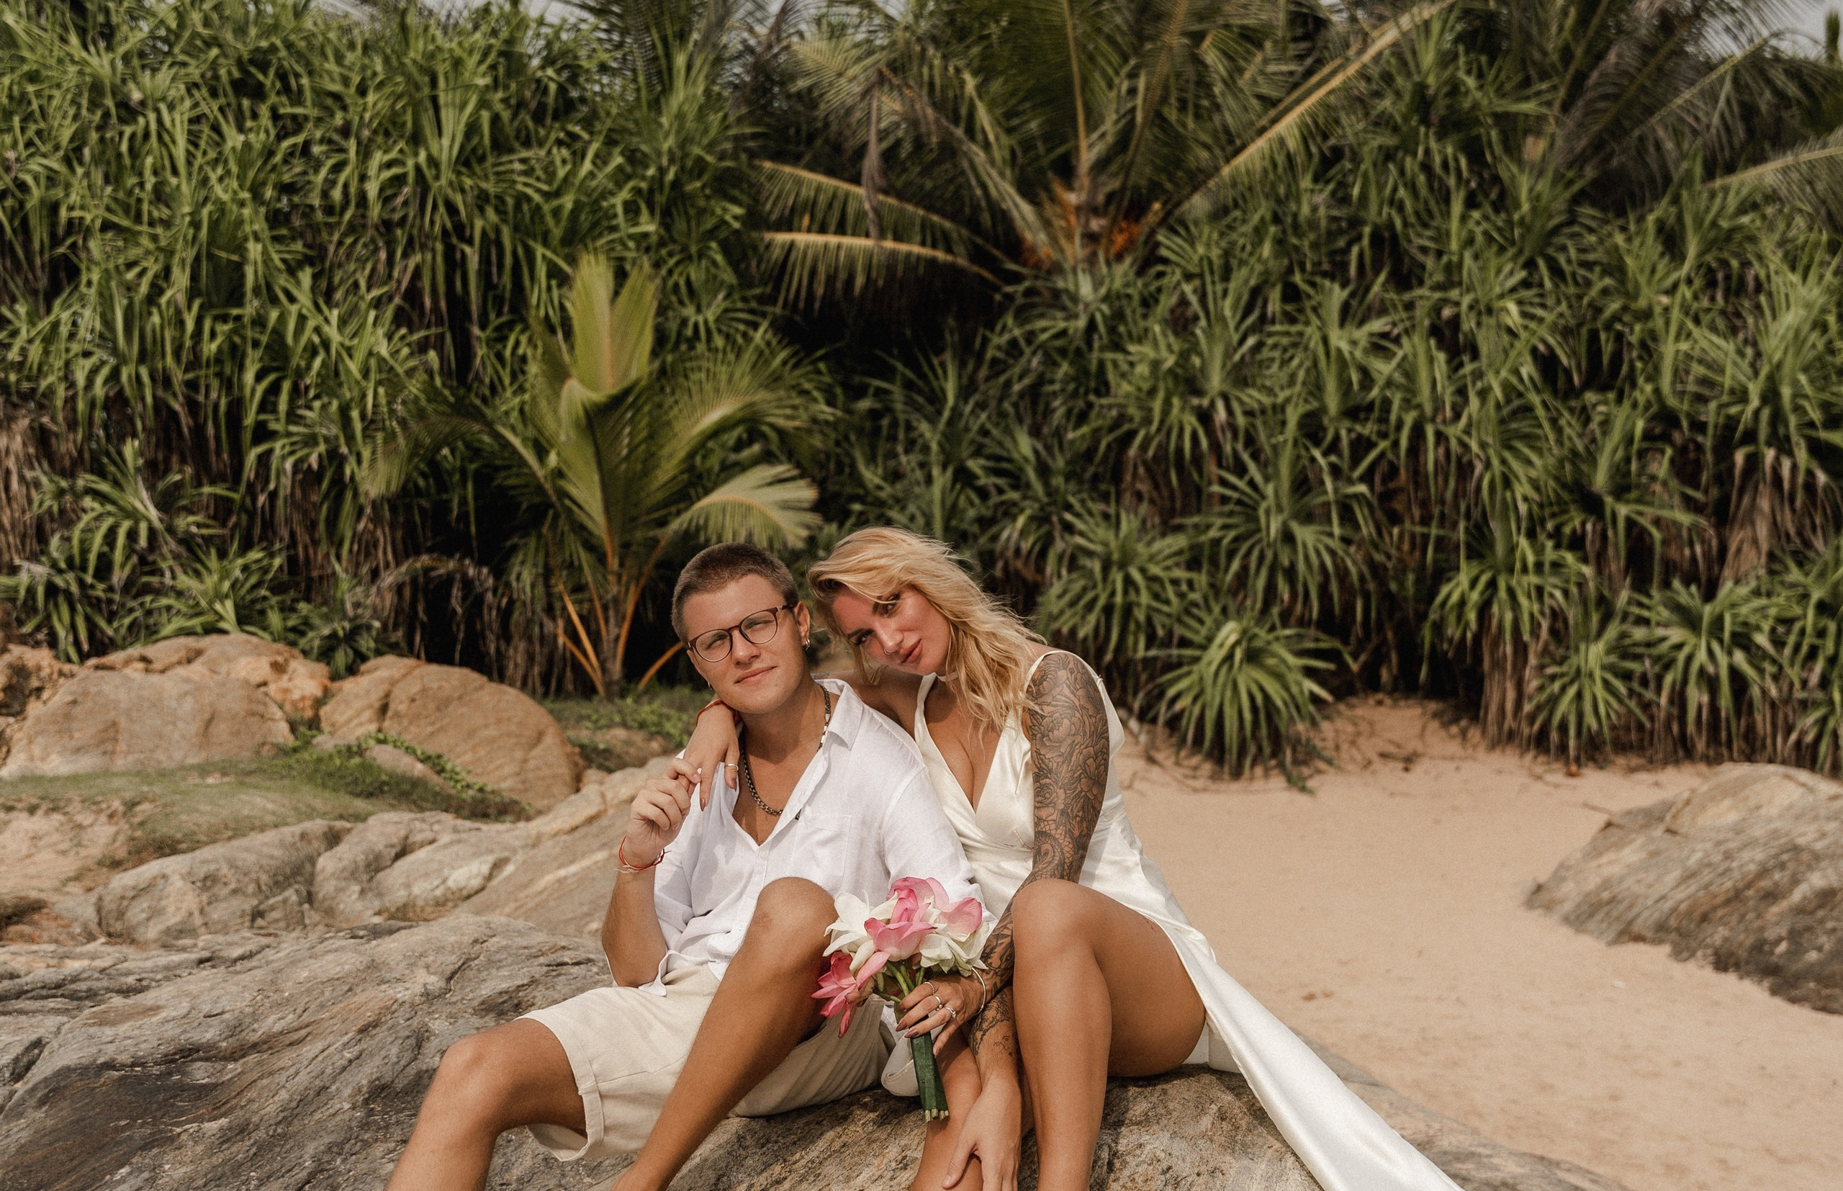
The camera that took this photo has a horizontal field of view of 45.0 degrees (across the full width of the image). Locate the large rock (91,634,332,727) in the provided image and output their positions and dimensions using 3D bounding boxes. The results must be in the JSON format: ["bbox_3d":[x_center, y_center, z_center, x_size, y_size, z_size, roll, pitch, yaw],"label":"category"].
[{"bbox_3d":[-2.773,0.354,8.700,0.941,0.408,0.800,0,1,0],"label":"large rock"}]

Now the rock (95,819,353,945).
[{"bbox_3d":[-1.786,0.738,5.700,0.654,0.327,0.550,0,1,0],"label":"rock"}]

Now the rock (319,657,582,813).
[{"bbox_3d":[-1.692,0.504,8.000,0.932,0.557,0.850,0,1,0],"label":"rock"}]

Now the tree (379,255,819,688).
[{"bbox_3d":[-1.451,-0.548,10.000,1.918,1.908,1.750,0,1,0],"label":"tree"}]

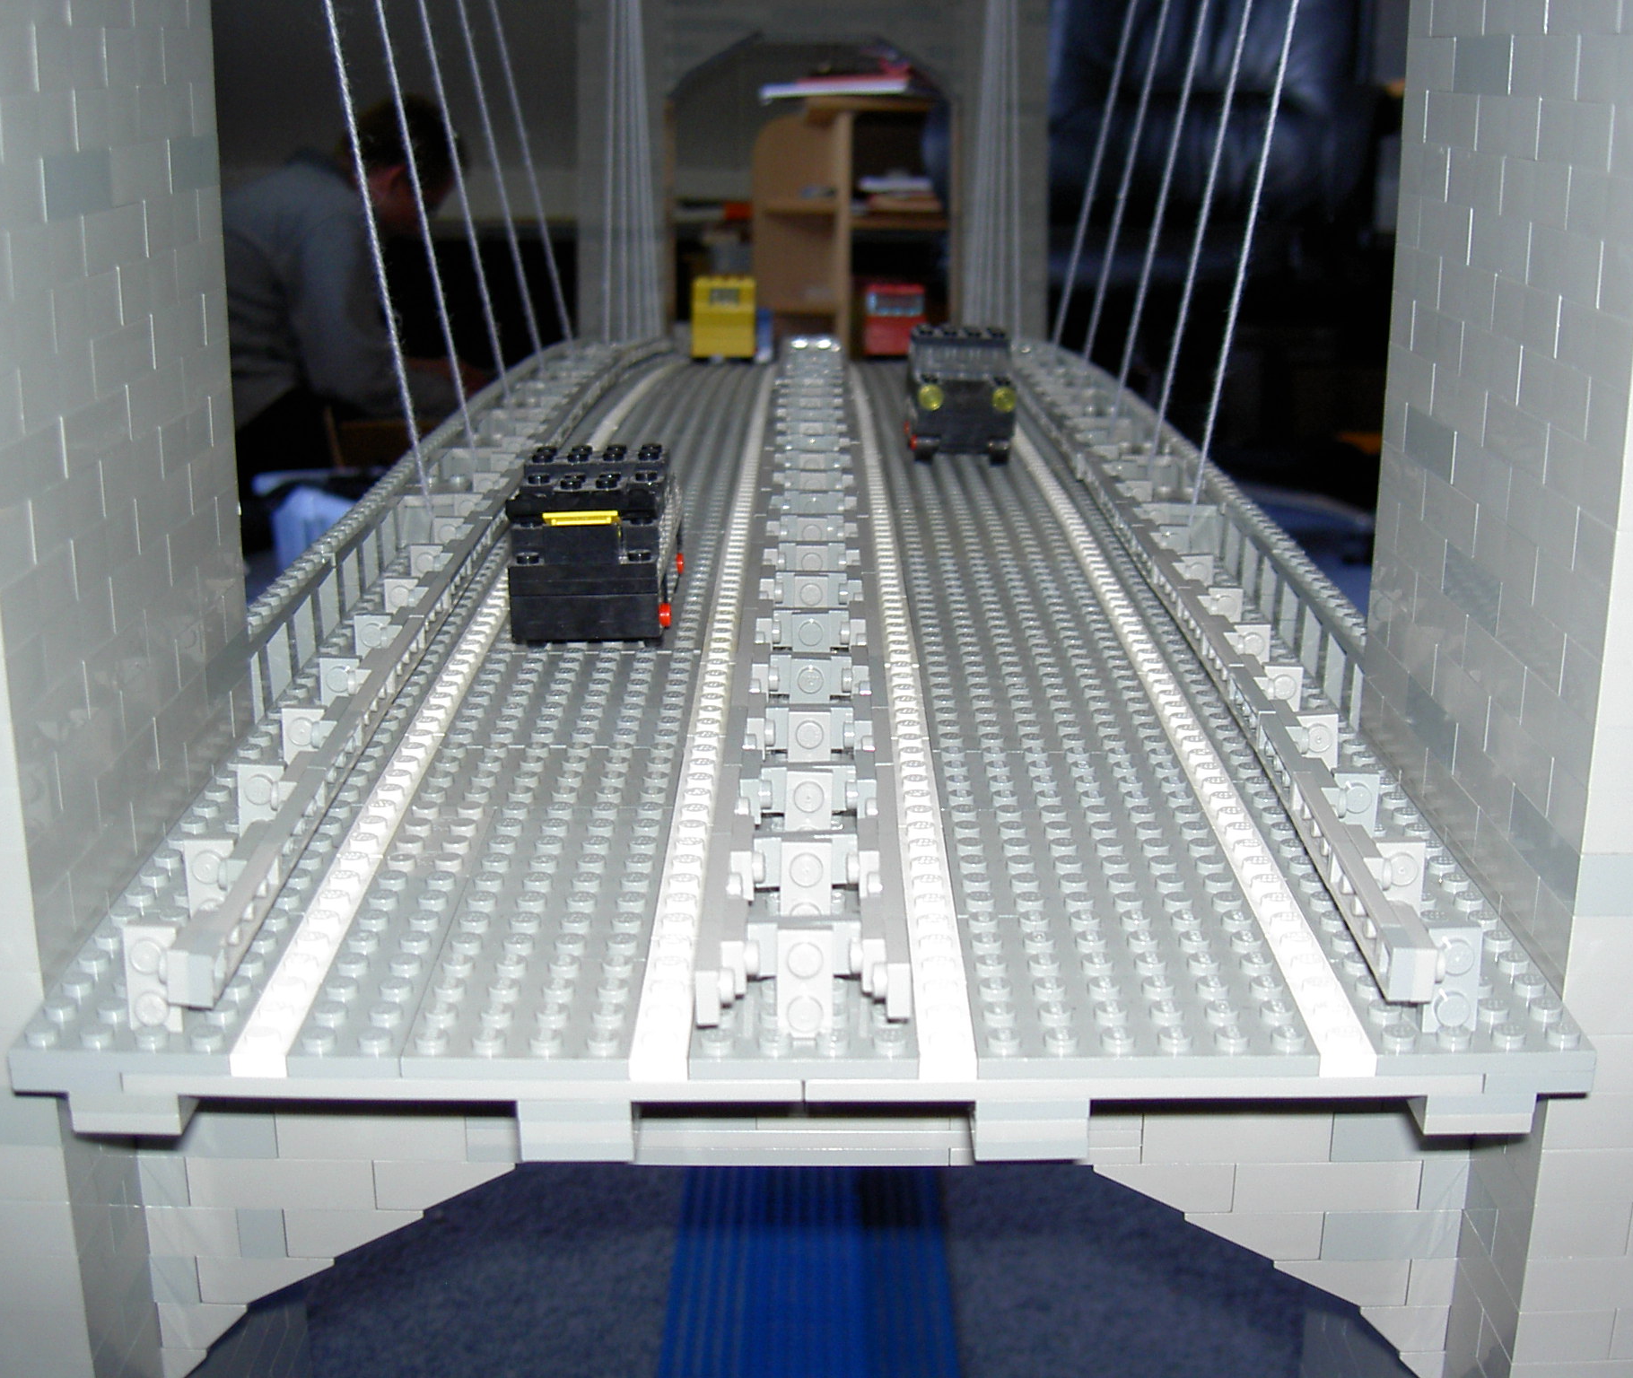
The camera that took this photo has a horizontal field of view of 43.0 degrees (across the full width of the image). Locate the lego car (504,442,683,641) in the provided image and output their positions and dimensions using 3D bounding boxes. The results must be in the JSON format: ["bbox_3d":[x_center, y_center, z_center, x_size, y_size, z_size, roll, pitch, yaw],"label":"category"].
[{"bbox_3d":[-0.050,-0.036,0.476,0.036,0.040,0.075,0,16,0],"label":"lego car"}]

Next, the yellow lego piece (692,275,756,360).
[{"bbox_3d":[-0.046,-0.194,1.079,0.036,0.043,0.078,0,11,0],"label":"yellow lego piece"}]

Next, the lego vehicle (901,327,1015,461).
[{"bbox_3d":[0.048,-0.101,0.705,0.036,0.040,0.075,0,15,0],"label":"lego vehicle"}]

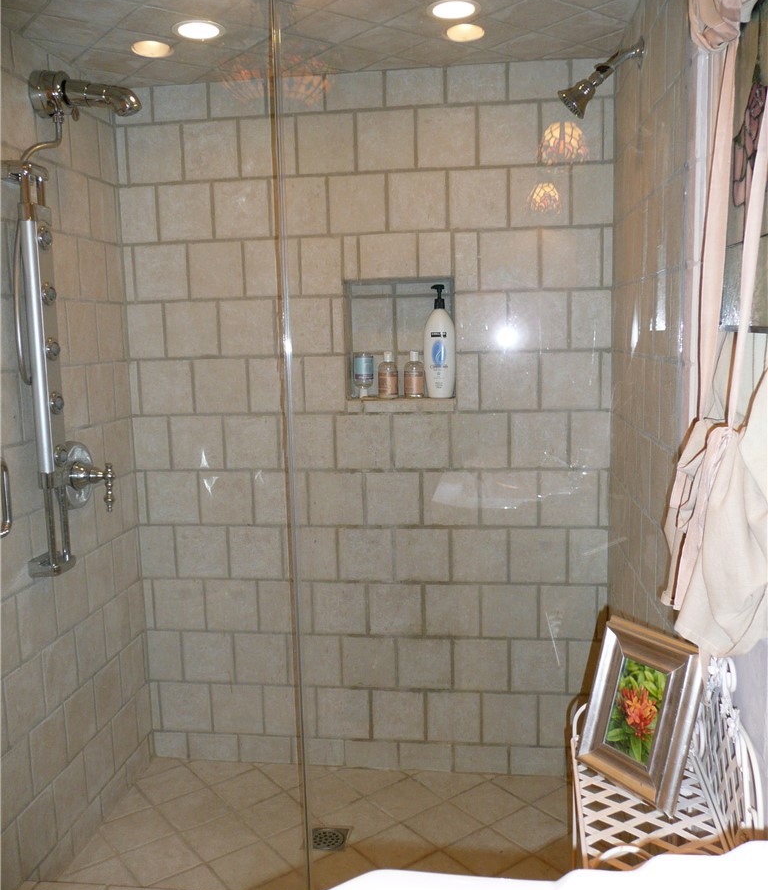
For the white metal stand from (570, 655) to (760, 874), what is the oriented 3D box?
[{"bbox_3d":[0.381,0.724,1.179,0.223,0.859,0.391,0,7,8],"label":"white metal stand"}]

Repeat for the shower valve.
[{"bbox_3d":[-0.753,0.082,2.166,0.114,0.182,0.177,0,7,8],"label":"shower valve"}]

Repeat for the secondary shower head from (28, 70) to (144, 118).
[{"bbox_3d":[-0.708,-0.845,1.998,0.262,0.116,0.097,0,7,8],"label":"secondary shower head"}]

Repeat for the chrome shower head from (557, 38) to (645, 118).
[{"bbox_3d":[0.474,-0.803,1.818,0.179,0.167,0.076,0,7,8],"label":"chrome shower head"}]

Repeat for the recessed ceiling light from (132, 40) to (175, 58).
[{"bbox_3d":[-0.581,-0.993,2.080,0.112,0.037,0.112,0,7,8],"label":"recessed ceiling light"}]

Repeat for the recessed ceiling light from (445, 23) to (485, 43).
[{"bbox_3d":[0.199,-1.005,2.023,0.109,0.037,0.109,0,7,8],"label":"recessed ceiling light"}]

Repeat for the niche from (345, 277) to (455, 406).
[{"bbox_3d":[0.052,-0.306,2.441,0.319,0.348,0.102,0,7,8],"label":"niche"}]

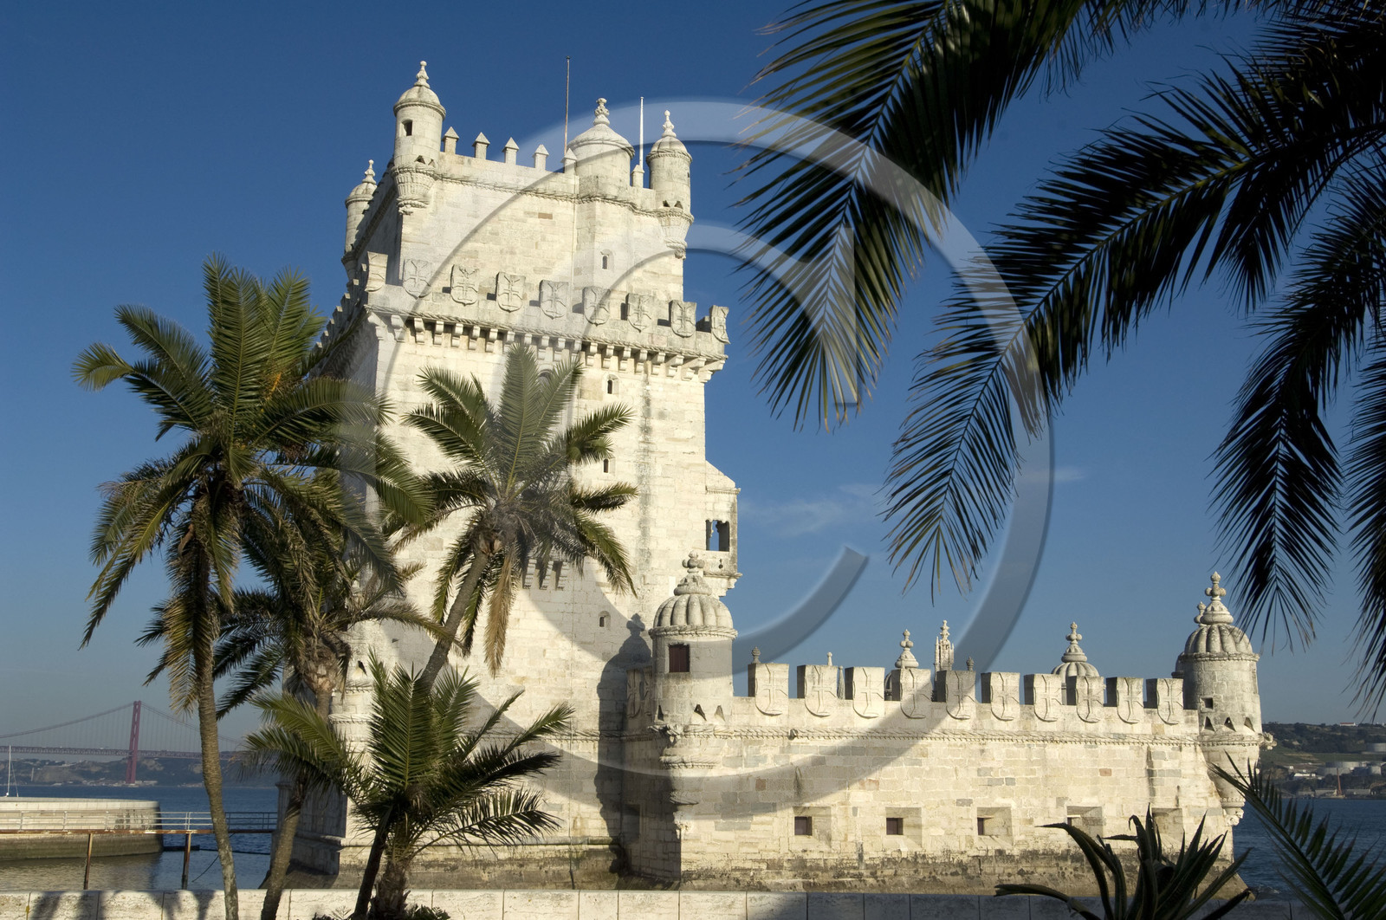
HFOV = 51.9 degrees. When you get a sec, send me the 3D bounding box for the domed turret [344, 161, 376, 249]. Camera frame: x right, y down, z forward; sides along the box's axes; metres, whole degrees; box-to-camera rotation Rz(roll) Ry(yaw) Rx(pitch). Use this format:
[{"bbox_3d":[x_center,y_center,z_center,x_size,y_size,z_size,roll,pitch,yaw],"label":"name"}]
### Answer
[{"bbox_3d":[-13.873,-10.711,60.798,1.854,4.517,1.854,6,-14,-23],"label":"domed turret"}]

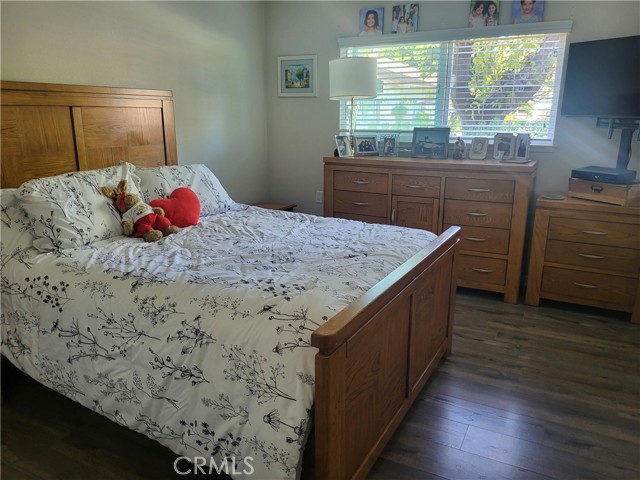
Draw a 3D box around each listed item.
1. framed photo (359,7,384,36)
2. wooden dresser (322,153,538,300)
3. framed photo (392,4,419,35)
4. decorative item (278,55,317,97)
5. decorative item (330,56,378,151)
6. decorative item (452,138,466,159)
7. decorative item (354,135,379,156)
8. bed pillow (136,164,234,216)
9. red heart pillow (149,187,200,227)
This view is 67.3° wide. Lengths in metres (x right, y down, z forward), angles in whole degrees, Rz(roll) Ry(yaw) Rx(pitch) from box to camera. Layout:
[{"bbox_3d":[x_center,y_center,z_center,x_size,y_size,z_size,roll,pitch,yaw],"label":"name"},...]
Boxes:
[{"bbox_3d":[0.448,-1.863,4.127,0.211,0.211,0.030,8,17,28],"label":"framed photo"},{"bbox_3d":[0.864,-0.165,4.028,1.639,1.017,0.476,8,17,28],"label":"wooden dresser"},{"bbox_3d":[0.711,-1.823,3.986,0.215,0.214,0.030,8,17,28],"label":"framed photo"},{"bbox_3d":[-0.211,-1.556,4.593,0.431,0.383,0.027,8,17,28],"label":"decorative item"},{"bbox_3d":[0.278,-1.102,4.069,0.403,0.778,0.403,0,15,0],"label":"decorative item"},{"bbox_3d":[1.107,-0.723,3.805,0.095,0.176,0.079,8,17,28],"label":"decorative item"},{"bbox_3d":[0.421,-0.822,4.197,0.225,0.172,0.068,8,8,28],"label":"decorative item"},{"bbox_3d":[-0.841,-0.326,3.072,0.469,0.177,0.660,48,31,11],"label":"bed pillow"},{"bbox_3d":[-0.782,-0.184,2.638,0.116,0.258,0.272,-22,28,50],"label":"red heart pillow"}]

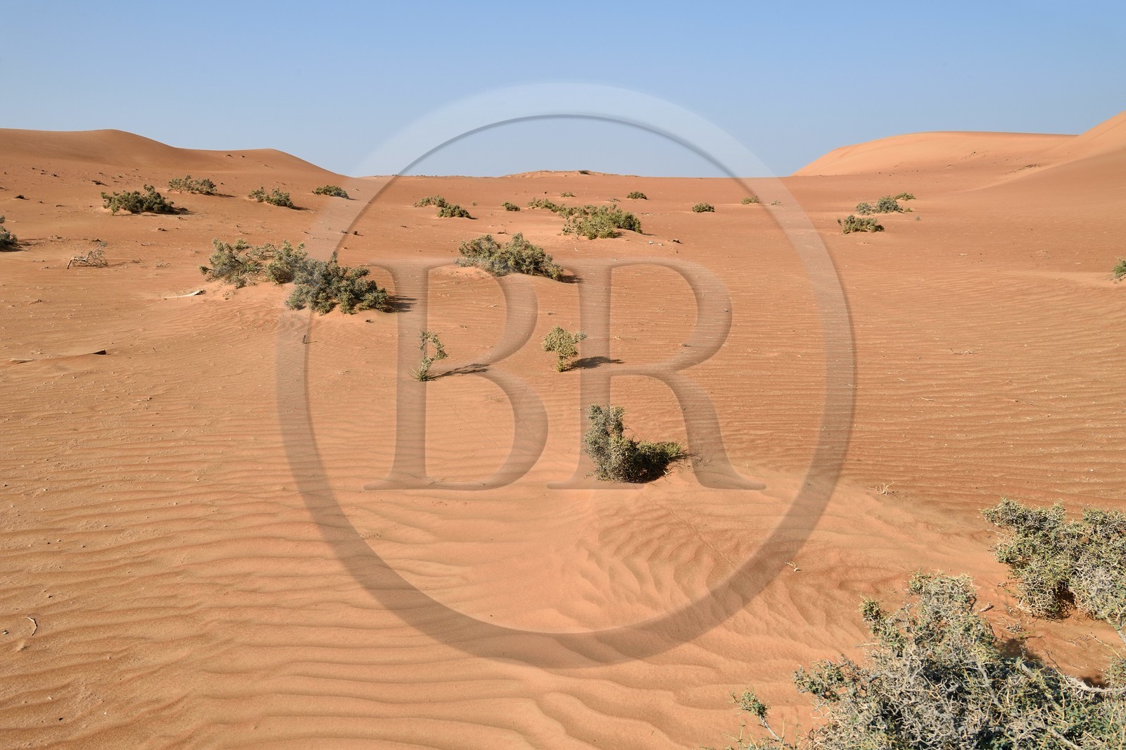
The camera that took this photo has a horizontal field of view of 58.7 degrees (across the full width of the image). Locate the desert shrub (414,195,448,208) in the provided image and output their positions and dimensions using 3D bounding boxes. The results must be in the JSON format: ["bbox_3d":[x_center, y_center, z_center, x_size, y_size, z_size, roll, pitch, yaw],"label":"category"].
[{"bbox_3d":[-5.559,-7.274,42.000,1.360,0.530,1.090,-1,11,-7],"label":"desert shrub"}]

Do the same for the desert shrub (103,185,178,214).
[{"bbox_3d":[-13.989,-5.773,33.000,2.390,0.910,1.910,-5,12,-22],"label":"desert shrub"}]

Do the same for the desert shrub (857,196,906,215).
[{"bbox_3d":[11.637,-6.177,36.500,1.740,0.670,1.400,3,12,17],"label":"desert shrub"}]

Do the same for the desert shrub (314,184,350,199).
[{"bbox_3d":[-8.884,-7.023,38.363,1.428,0.540,1.143,4,12,20],"label":"desert shrub"}]

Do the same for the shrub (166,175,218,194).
[{"bbox_3d":[-15.960,-8.165,43.000,2.090,0.750,1.670,-4,12,-20],"label":"shrub"}]

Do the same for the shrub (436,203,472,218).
[{"bbox_3d":[-3.856,-5.820,35.500,1.210,0.530,0.970,-1,11,-6],"label":"shrub"}]

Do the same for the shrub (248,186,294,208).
[{"bbox_3d":[-11.079,-6.748,38.000,1.690,0.790,1.350,-3,12,-16],"label":"shrub"}]

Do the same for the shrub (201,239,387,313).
[{"bbox_3d":[-3.292,-1.213,12.102,2.761,0.742,1.657,8,14,34],"label":"shrub"}]

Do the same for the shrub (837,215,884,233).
[{"bbox_3d":[8.336,-4.222,28.000,1.240,0.470,0.990,3,12,16],"label":"shrub"}]

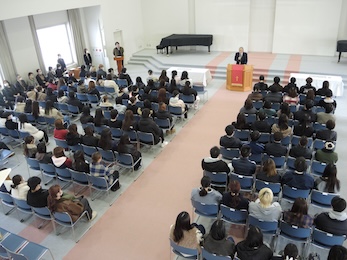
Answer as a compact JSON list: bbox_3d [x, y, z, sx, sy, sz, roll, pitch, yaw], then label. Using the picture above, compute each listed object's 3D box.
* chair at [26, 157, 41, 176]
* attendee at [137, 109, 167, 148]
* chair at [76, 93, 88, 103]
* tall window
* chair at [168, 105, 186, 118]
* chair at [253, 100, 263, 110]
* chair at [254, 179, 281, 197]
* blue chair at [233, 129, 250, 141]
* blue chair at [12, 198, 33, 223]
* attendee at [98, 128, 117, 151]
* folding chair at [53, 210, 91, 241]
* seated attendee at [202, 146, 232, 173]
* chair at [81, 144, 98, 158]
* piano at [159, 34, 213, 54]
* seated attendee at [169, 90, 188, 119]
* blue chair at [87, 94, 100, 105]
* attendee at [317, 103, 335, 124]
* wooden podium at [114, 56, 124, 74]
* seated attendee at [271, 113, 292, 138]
[{"bbox_3d":[-3.421,1.005,7.409,0.515,0.775,0.525,9,29,23],"label":"chair"},{"bbox_3d":[-0.577,-0.039,8.034,0.560,1.380,0.820,8,30,24],"label":"attendee"},{"bbox_3d":[-3.590,-1.201,11.835,0.520,0.780,0.520,8,29,24],"label":"chair"},{"bbox_3d":[-6.204,-4.418,15.143,0.180,2.200,2.050,9,30,23],"label":"tall window"},{"bbox_3d":[0.180,-0.598,10.214,0.515,0.775,0.525,9,29,23],"label":"chair"},{"bbox_3d":[2.892,-0.710,9.885,0.520,0.780,0.520,8,29,24],"label":"chair"},{"bbox_3d":[1.953,1.246,5.752,0.510,0.770,0.550,8,30,24],"label":"chair"},{"bbox_3d":[1.908,0.236,7.779,0.485,0.765,0.490,9,30,23],"label":"blue chair"},{"bbox_3d":[-3.053,1.631,6.146,0.520,0.780,0.520,8,29,24],"label":"blue chair"},{"bbox_3d":[-1.621,0.477,7.638,0.480,1.270,0.740,9,30,23],"label":"attendee"},{"bbox_3d":[-1.991,1.688,5.472,0.485,0.765,0.490,9,30,23],"label":"folding chair"},{"bbox_3d":[1.044,0.875,6.493,0.550,1.310,0.750,8,29,22],"label":"seated attendee"},{"bbox_3d":[-2.043,0.658,7.595,0.510,0.770,0.550,8,30,24],"label":"chair"},{"bbox_3d":[0.881,-5.122,17.130,2.850,1.030,1.530,9,30,25],"label":"piano"},{"bbox_3d":[0.221,-0.871,10.085,0.520,1.250,0.780,8,29,24],"label":"seated attendee"},{"bbox_3d":[-3.111,-1.130,11.621,0.520,0.780,0.520,8,29,24],"label":"blue chair"},{"bbox_3d":[4.470,-0.228,8.359,0.500,1.290,0.770,9,29,23],"label":"attendee"},{"bbox_3d":[-3.298,-3.901,17.046,0.580,1.020,0.460,-13,28,-18],"label":"wooden podium"},{"bbox_3d":[2.971,0.111,7.768,0.520,1.300,0.740,8,29,22],"label":"seated attendee"}]

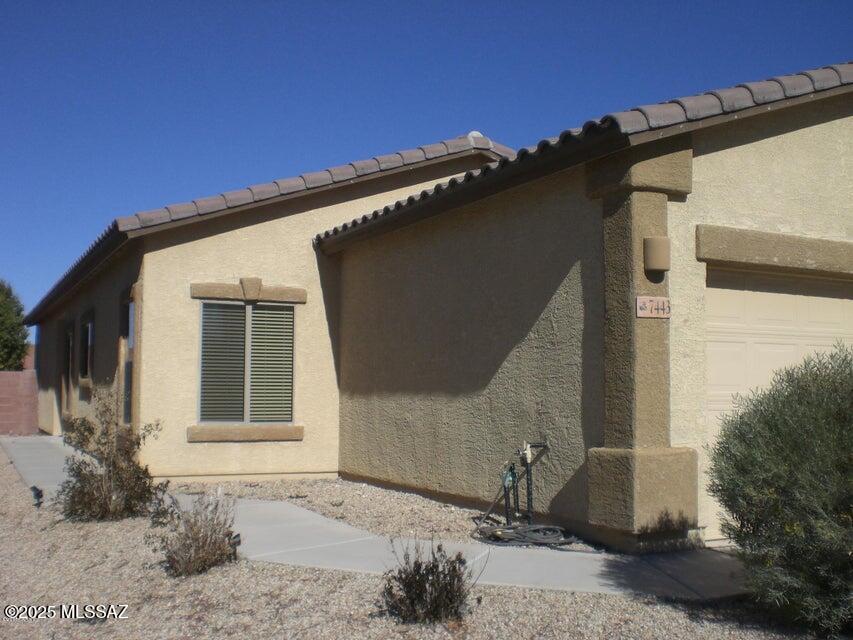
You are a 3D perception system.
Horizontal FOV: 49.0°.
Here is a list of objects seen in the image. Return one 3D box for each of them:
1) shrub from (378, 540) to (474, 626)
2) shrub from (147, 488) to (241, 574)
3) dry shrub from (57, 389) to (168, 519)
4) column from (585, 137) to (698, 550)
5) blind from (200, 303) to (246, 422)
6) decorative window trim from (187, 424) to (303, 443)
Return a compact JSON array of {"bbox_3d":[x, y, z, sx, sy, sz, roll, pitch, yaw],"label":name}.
[{"bbox_3d":[0.006,1.368,4.999,0.485,0.388,0.437,0,-5,0],"label":"shrub"},{"bbox_3d":[-1.562,1.393,6.302,0.586,0.496,0.527,1,-5,-14],"label":"shrub"},{"bbox_3d":[-3.034,1.255,9.076,1.066,1.186,0.981,2,-5,-18],"label":"dry shrub"},{"bbox_3d":[1.673,0.156,7.336,0.611,3.179,0.555,3,-5,-27],"label":"column"},{"bbox_3d":[-2.523,0.535,11.606,0.567,1.458,0.060,3,-5,-27],"label":"blind"},{"bbox_3d":[-2.230,1.401,11.591,1.461,0.194,0.088,3,-5,-27],"label":"decorative window trim"}]

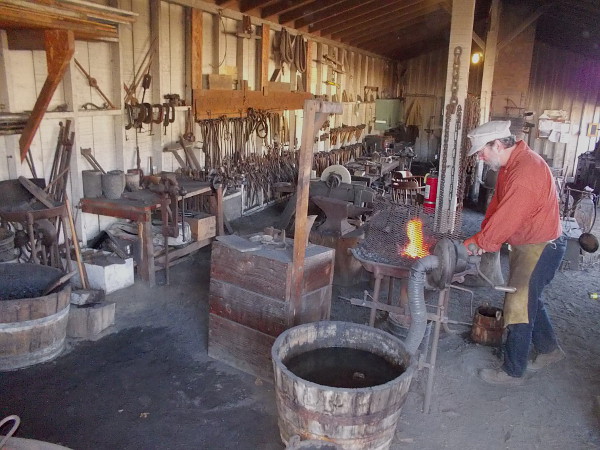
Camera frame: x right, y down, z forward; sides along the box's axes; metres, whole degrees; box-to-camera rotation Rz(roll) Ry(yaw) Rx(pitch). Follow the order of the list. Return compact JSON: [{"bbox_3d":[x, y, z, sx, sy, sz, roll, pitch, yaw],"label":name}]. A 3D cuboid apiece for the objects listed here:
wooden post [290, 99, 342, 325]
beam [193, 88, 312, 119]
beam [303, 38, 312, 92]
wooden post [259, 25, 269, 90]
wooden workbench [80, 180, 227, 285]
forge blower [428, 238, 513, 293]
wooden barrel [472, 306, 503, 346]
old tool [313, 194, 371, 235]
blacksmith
[{"bbox_3d":[0.093,0.127,2.780,0.260,1.580,0.090,-1,16,-15],"label":"wooden post"},{"bbox_3d":[-0.510,-1.831,7.544,0.050,0.310,3.830,8,16,21],"label":"beam"},{"bbox_3d":[0.179,-2.852,9.016,0.050,0.919,0.200,8,16,21],"label":"beam"},{"bbox_3d":[-0.503,-2.445,7.400,0.050,0.957,0.200,8,16,21],"label":"wooden post"},{"bbox_3d":[-1.444,-0.002,5.165,0.800,0.700,1.420,8,16,21],"label":"wooden workbench"},{"bbox_3d":[0.960,0.215,2.820,0.470,0.310,0.290,1,15,-3],"label":"forge blower"},{"bbox_3d":[1.384,0.726,3.667,0.230,0.245,0.230,8,16,22],"label":"wooden barrel"},{"bbox_3d":[0.358,-0.071,4.591,0.640,0.280,0.190,10,17,28],"label":"old tool"},{"bbox_3d":[1.335,0.185,3.150,0.660,1.600,0.500,-2,16,-15],"label":"blacksmith"}]

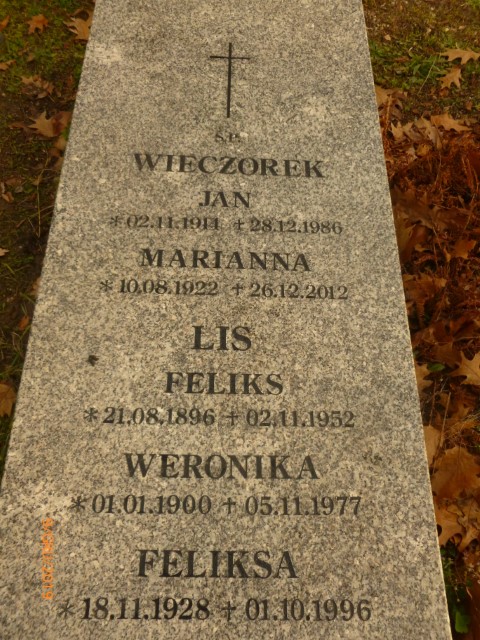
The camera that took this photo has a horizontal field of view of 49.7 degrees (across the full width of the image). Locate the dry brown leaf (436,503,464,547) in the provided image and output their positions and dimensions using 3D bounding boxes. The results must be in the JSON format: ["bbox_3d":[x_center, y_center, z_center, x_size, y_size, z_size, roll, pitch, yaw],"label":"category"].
[{"bbox_3d":[0.468,0.464,1.179,0.085,0.030,0.100,-10,65,-7],"label":"dry brown leaf"}]

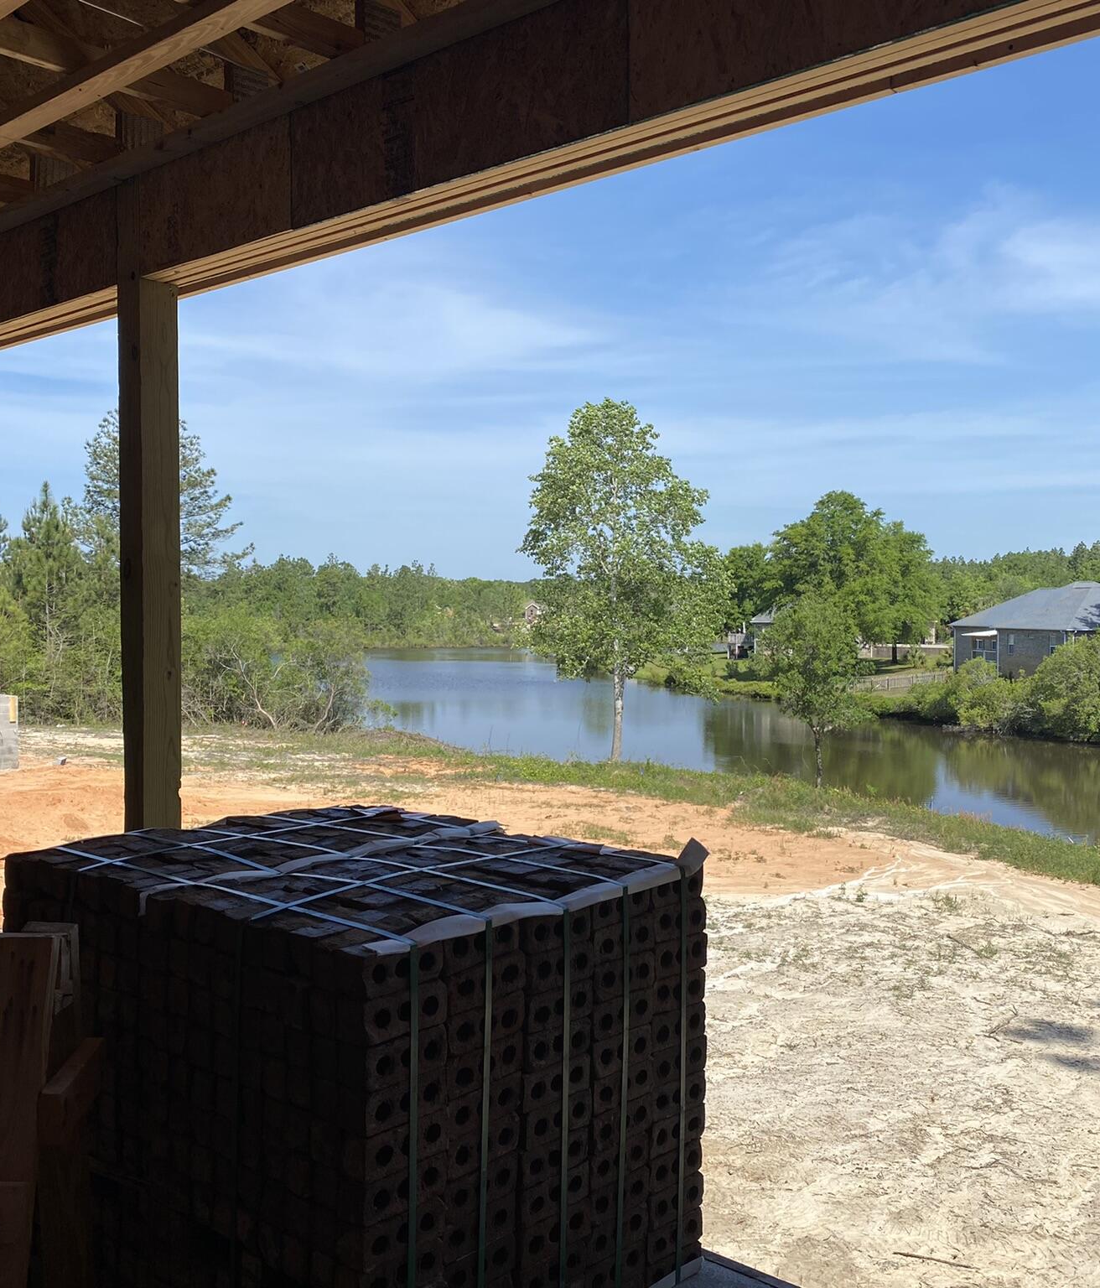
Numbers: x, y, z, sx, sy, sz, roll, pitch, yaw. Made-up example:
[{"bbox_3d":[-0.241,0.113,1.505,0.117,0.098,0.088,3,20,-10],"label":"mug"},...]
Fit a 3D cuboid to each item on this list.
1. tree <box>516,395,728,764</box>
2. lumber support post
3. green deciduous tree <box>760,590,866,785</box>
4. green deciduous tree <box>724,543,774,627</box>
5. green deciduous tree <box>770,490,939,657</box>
[{"bbox_3d":[2.021,-1.729,35.000,5.752,9.829,5.752,0,2,3],"label":"tree"},{"bbox_3d":[-1.357,-0.045,4.377,0.140,2.800,0.140,2,3,42],"label":"lumber support post"},{"bbox_3d":[5.912,0.965,29.000,2.443,4.495,2.443,1,2,12],"label":"green deciduous tree"},{"bbox_3d":[20.080,-4.665,130.000,6.490,11.358,6.490,0,2,9],"label":"green deciduous tree"},{"bbox_3d":[25.264,-5.620,107.000,14.135,14.469,14.135,1,2,13],"label":"green deciduous tree"}]

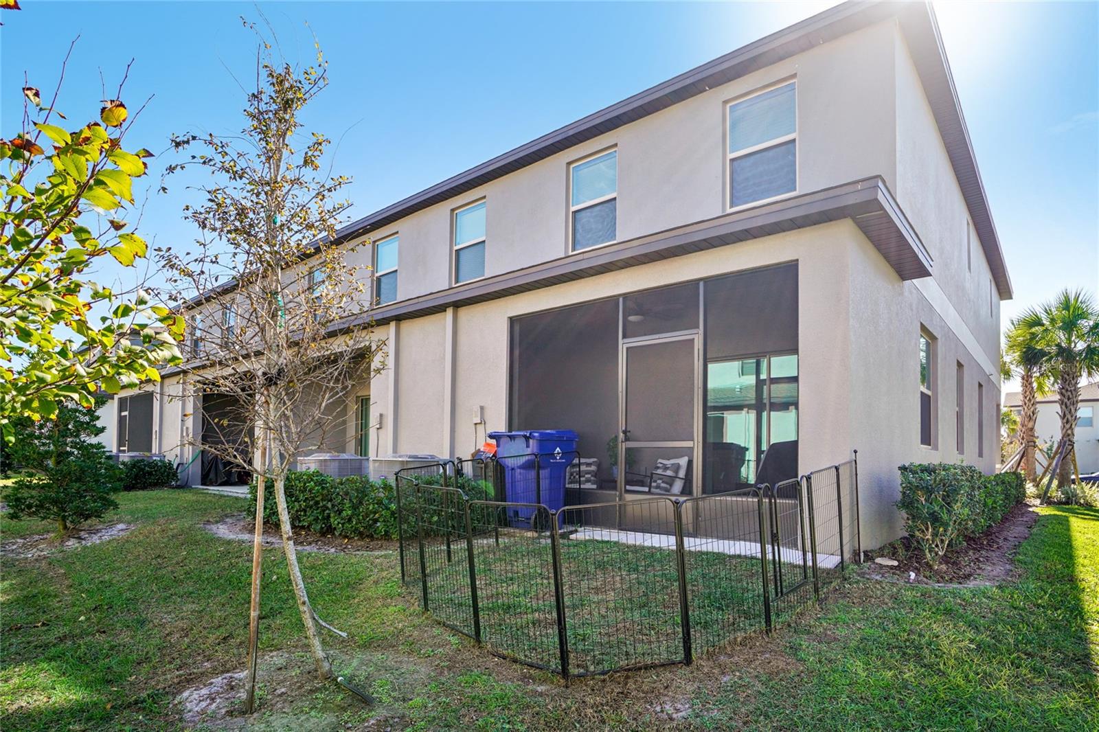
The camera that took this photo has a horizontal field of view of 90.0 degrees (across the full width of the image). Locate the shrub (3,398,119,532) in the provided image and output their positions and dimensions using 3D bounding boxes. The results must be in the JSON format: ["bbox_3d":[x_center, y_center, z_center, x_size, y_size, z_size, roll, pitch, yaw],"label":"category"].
[{"bbox_3d":[-7.273,1.448,8.200,1.550,2.000,1.550,-4,-6,40],"label":"shrub"}]

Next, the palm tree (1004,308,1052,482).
[{"bbox_3d":[17.584,1.062,20.000,2.300,6.200,2.300,-4,-6,40],"label":"palm tree"}]

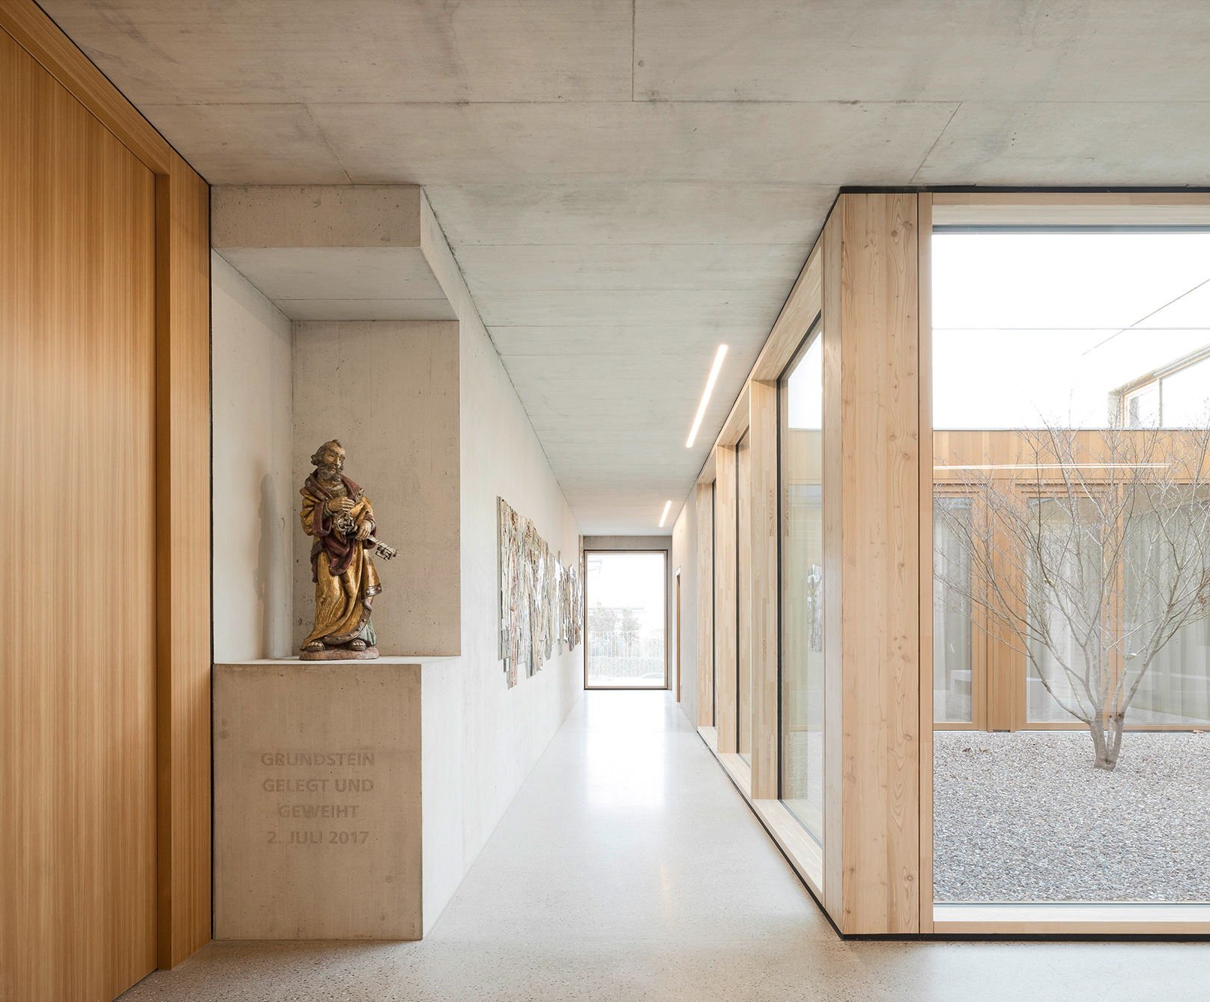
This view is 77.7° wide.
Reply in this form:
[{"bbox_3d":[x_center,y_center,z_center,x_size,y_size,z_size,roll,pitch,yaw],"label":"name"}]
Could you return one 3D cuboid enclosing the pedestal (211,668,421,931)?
[{"bbox_3d":[-1.060,1.160,3.140,0.780,1.030,0.680,0,-5,1],"label":"pedestal"}]

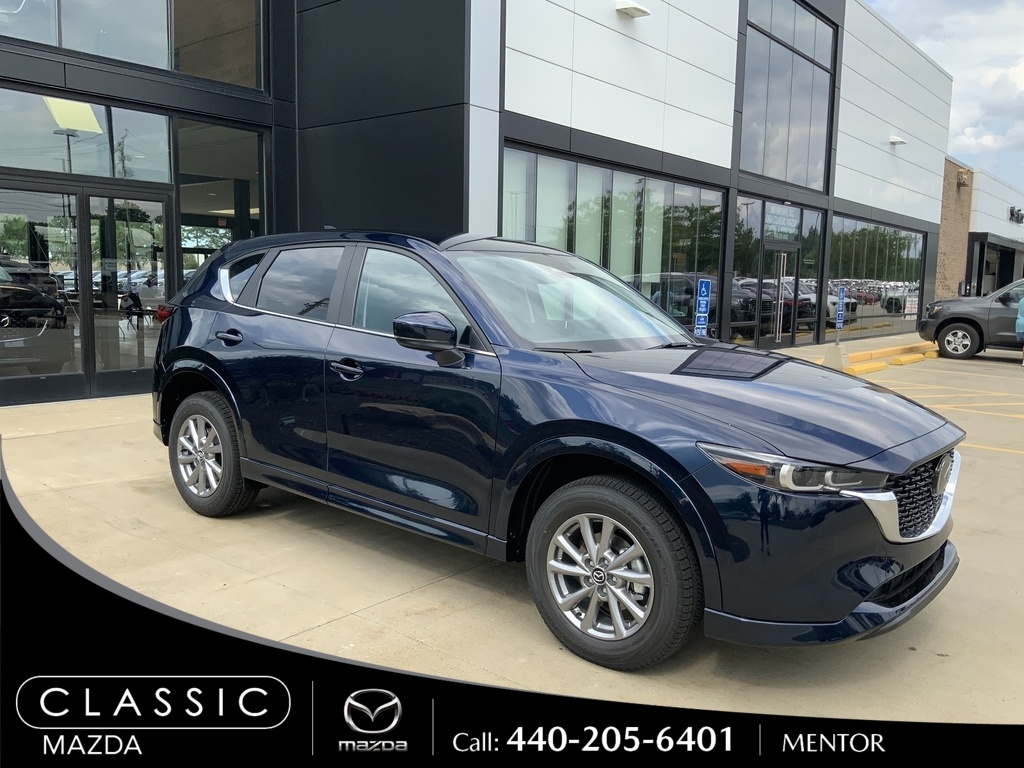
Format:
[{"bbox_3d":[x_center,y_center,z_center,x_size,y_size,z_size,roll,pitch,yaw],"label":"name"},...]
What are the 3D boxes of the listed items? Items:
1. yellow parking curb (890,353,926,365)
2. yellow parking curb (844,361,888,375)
[{"bbox_3d":[8.467,-0.527,18.316,0.200,0.125,1.820,7,9,39],"label":"yellow parking curb"},{"bbox_3d":[6.599,-0.296,15.937,0.190,0.125,1.830,7,9,39],"label":"yellow parking curb"}]

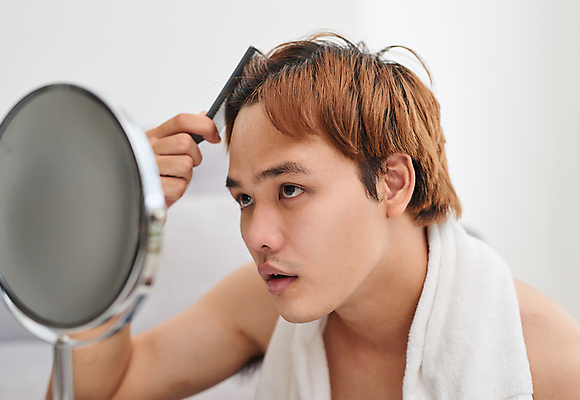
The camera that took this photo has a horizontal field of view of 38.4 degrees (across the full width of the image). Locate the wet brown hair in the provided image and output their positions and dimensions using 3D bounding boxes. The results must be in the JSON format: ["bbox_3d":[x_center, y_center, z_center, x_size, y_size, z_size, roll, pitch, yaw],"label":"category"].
[{"bbox_3d":[0.041,-0.055,0.854,0.222,0.205,0.185,-13,-2,-41],"label":"wet brown hair"}]

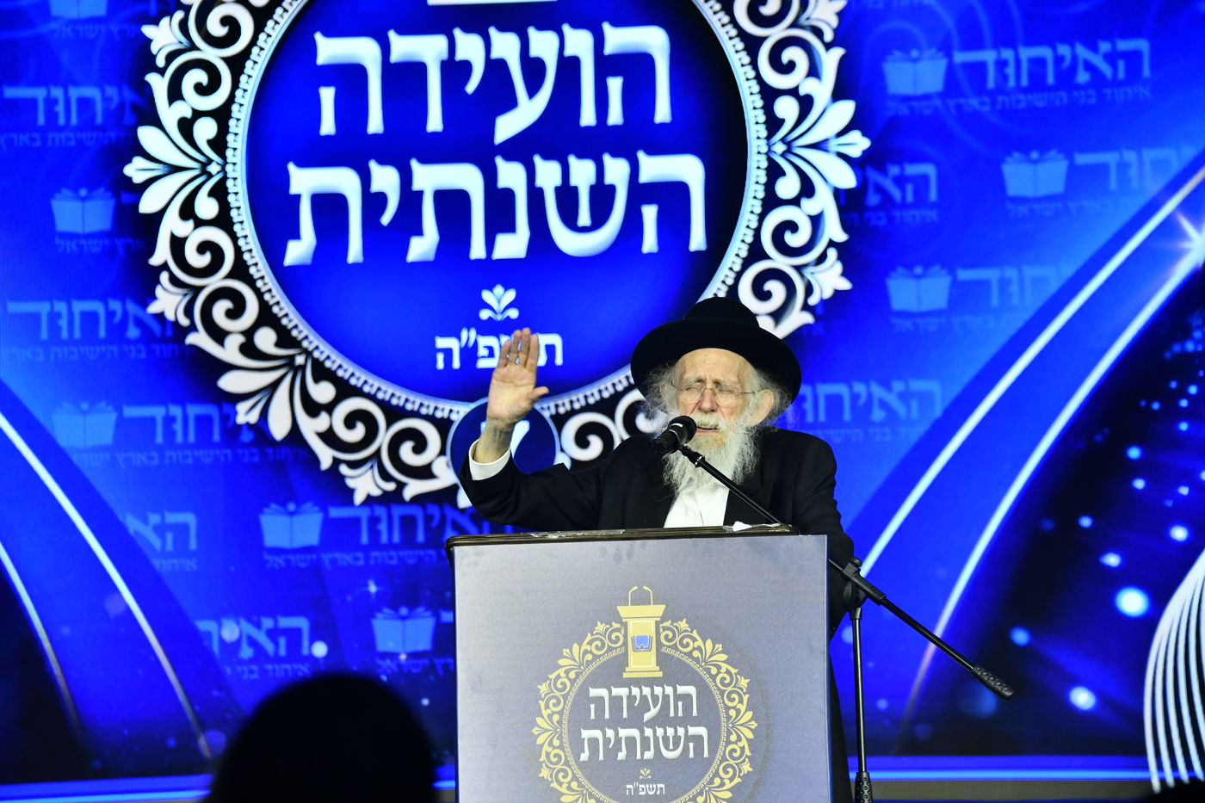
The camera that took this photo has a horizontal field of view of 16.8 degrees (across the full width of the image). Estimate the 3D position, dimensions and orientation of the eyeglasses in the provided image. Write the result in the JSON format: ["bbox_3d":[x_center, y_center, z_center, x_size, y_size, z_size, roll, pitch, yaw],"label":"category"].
[{"bbox_3d":[0.209,-0.018,7.710,0.138,0.045,0.135,6,3,7],"label":"eyeglasses"}]

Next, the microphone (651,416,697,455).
[{"bbox_3d":[0.131,0.067,7.600,0.050,0.050,0.145,-3,15,30],"label":"microphone"}]

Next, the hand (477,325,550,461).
[{"bbox_3d":[-0.162,-0.007,7.600,0.113,0.262,0.080,16,0,1],"label":"hand"}]

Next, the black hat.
[{"bbox_3d":[0.220,-0.097,7.770,0.322,0.135,0.350,0,-29,8],"label":"black hat"}]

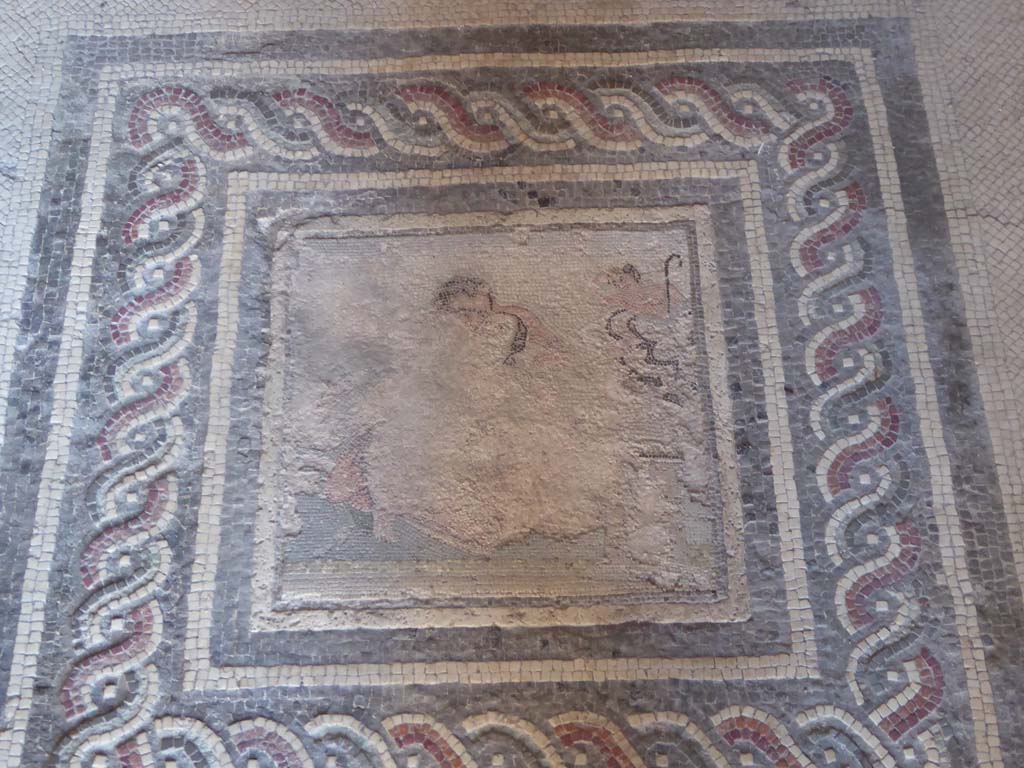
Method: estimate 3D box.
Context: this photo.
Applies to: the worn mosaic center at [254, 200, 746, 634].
[{"bbox_3d":[-0.017,0.026,1.504,0.465,0.025,0.464,-1,62,0],"label":"worn mosaic center"}]

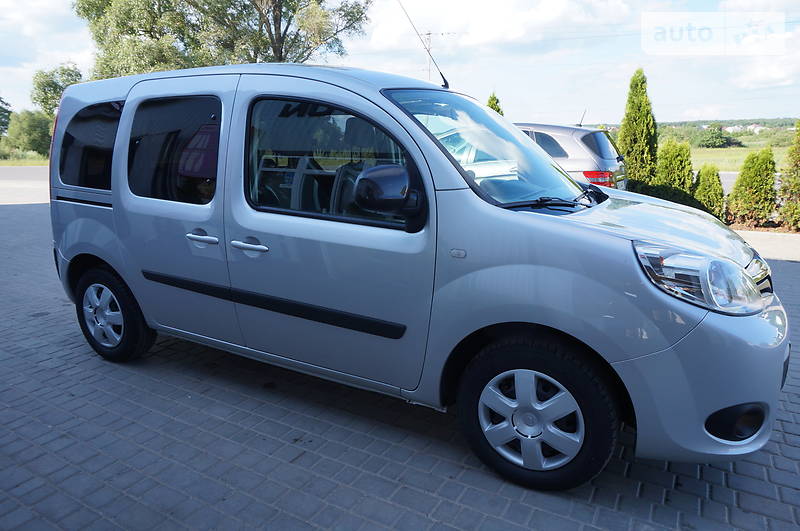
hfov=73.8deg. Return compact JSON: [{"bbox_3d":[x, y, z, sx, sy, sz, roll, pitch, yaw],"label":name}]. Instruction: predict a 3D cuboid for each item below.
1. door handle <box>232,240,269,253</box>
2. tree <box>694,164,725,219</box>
[{"bbox_3d":[-0.721,-0.094,2.555,0.224,0.040,0.055,7,13,28],"label":"door handle"},{"bbox_3d":[5.249,-1.227,9.028,0.470,0.950,0.470,7,15,28],"label":"tree"}]

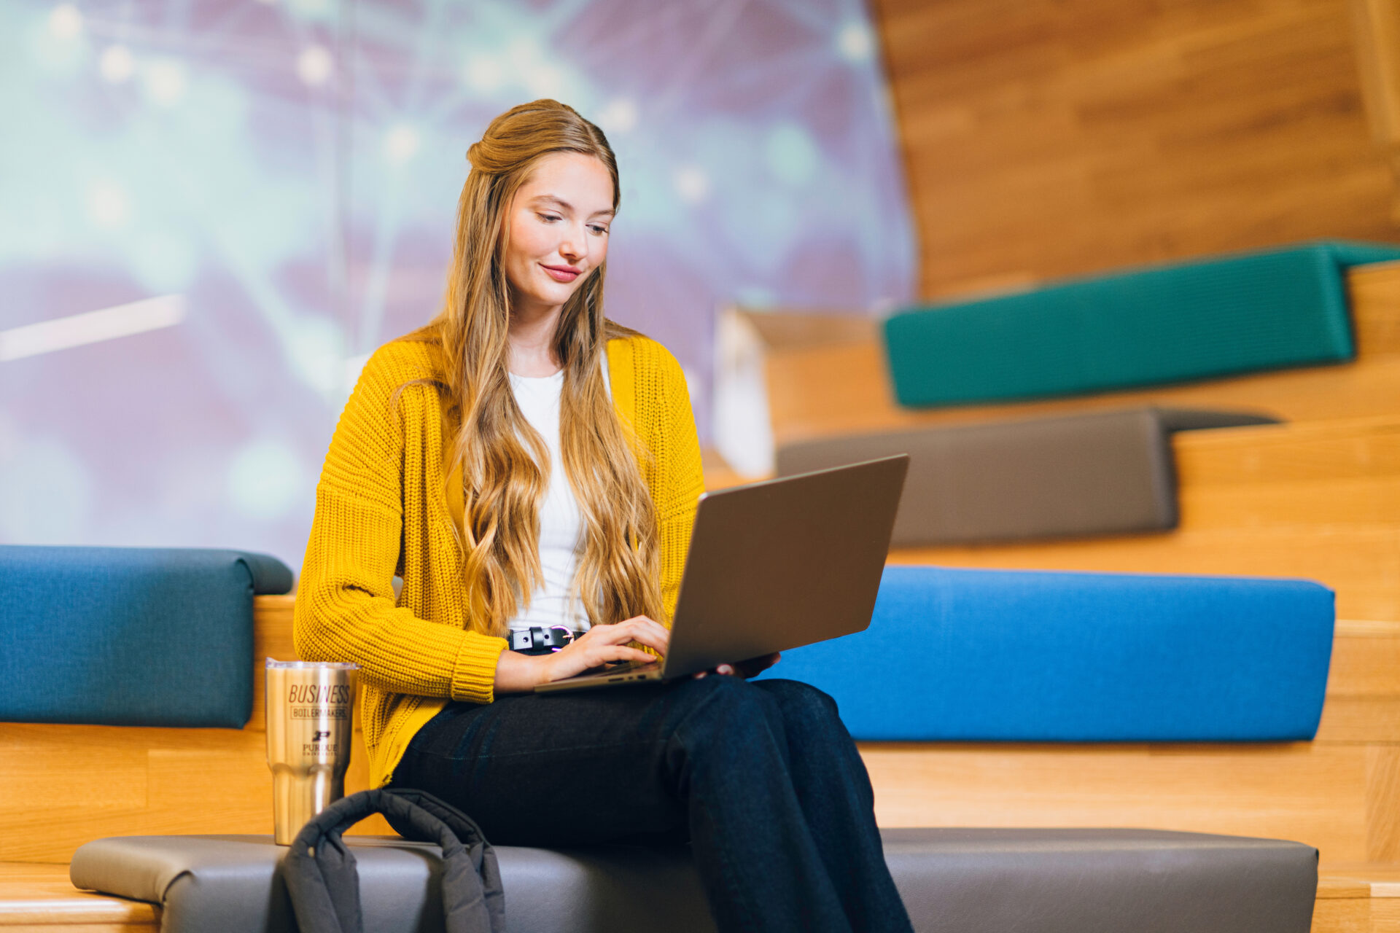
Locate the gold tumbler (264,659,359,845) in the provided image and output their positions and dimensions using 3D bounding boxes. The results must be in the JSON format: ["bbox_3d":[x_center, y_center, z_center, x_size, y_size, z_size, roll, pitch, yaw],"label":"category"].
[{"bbox_3d":[-0.431,0.318,3.680,0.104,0.207,0.104,0,-3,0],"label":"gold tumbler"}]

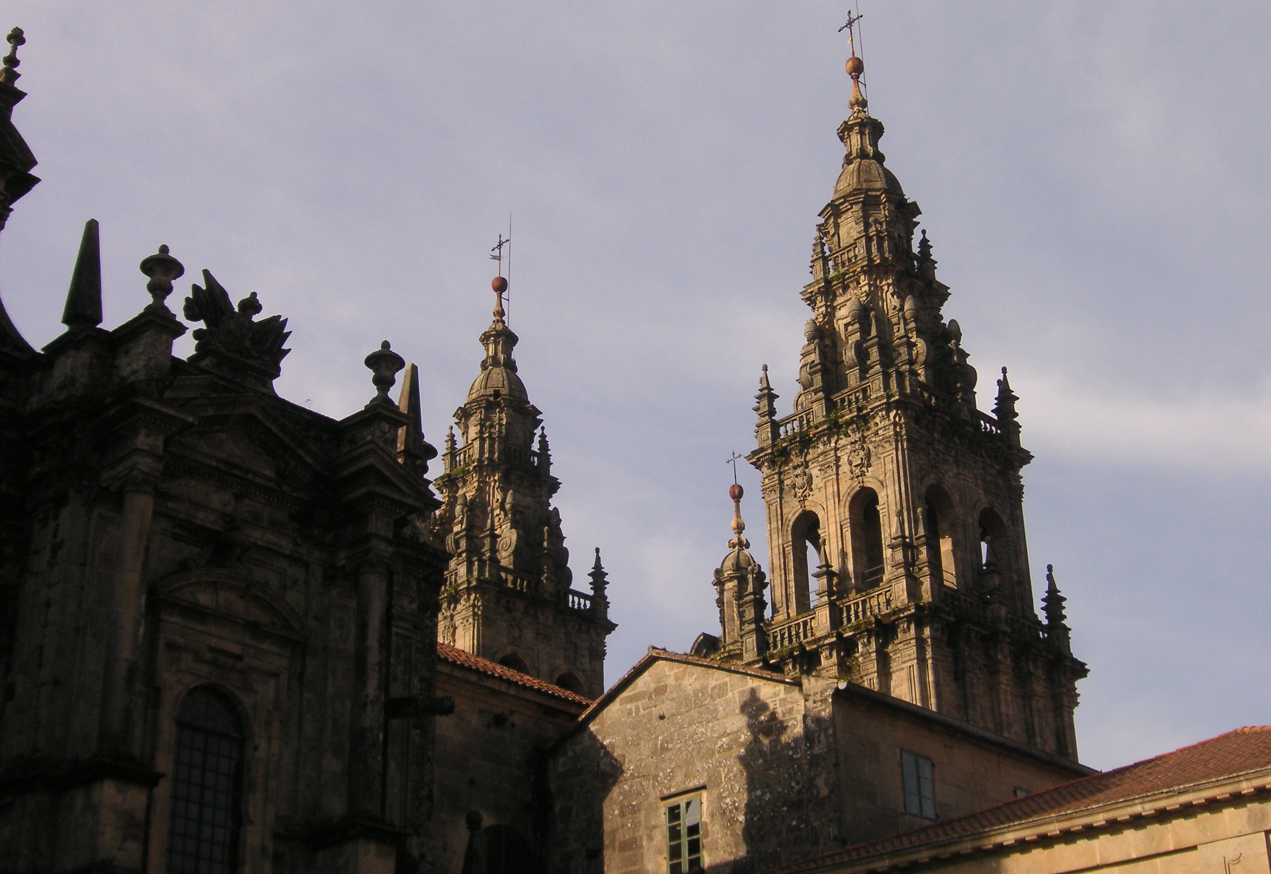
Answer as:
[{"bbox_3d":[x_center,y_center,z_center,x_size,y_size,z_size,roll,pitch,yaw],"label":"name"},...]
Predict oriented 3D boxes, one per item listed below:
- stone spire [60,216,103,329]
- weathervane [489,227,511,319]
[{"bbox_3d":[-10.407,-3.119,36.977,0.570,2.380,0.570,-22,-32,37],"label":"stone spire"},{"bbox_3d":[-8.359,-9.930,120.082,1.500,6.200,1.000,-22,-32,37],"label":"weathervane"}]

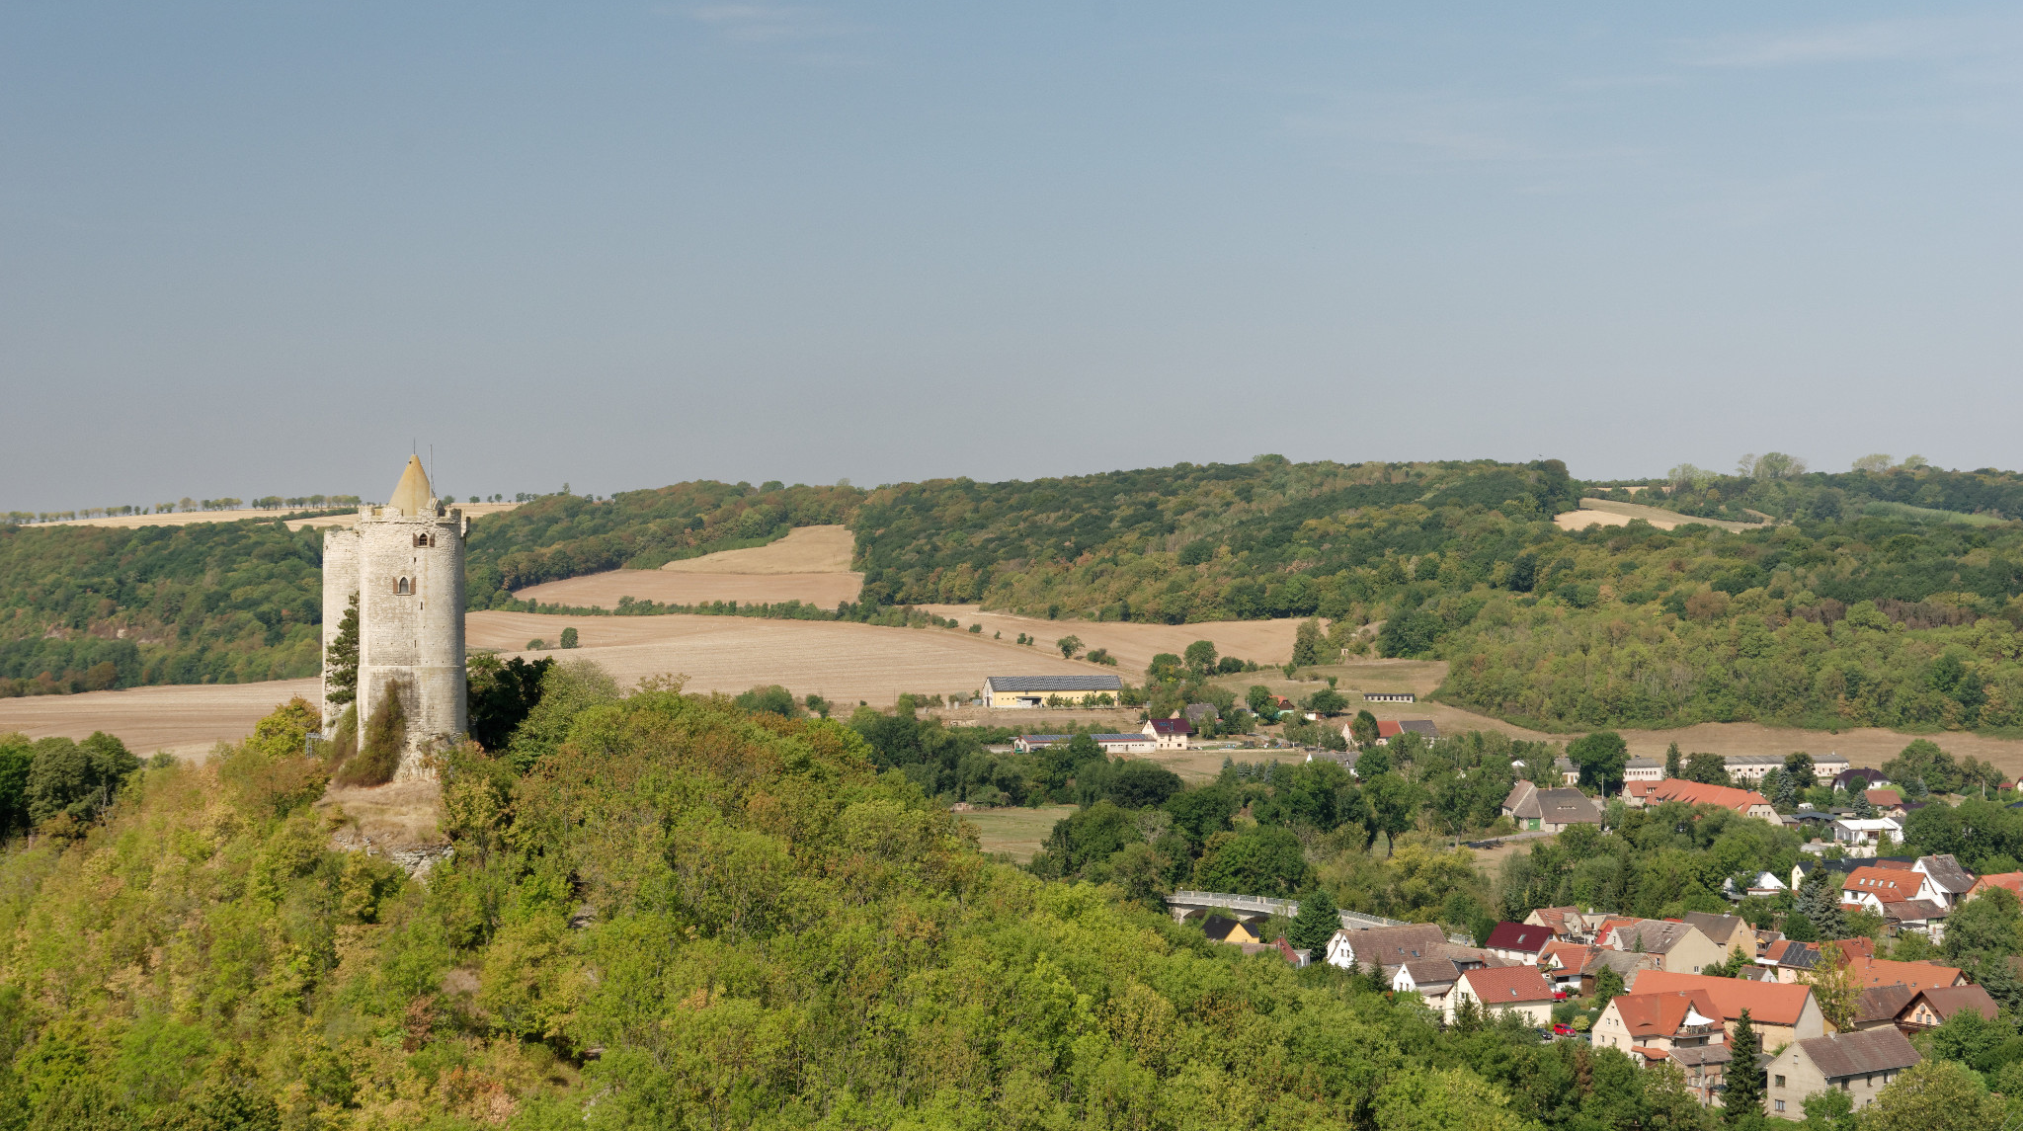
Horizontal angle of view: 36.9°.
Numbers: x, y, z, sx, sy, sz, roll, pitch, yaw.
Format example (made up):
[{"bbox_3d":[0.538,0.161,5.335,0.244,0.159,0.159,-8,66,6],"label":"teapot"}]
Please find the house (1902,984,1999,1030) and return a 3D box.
[{"bbox_3d":[134.640,64.510,435.490,13.020,7.730,9.610,0,1,-39],"label":"house"}]

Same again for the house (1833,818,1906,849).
[{"bbox_3d":[195.810,61.060,692.600,12.600,5.000,10.000,0,1,-7],"label":"house"}]

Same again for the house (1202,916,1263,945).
[{"bbox_3d":[35.760,62.650,503.830,7.600,7.600,8.000,-1,1,-35],"label":"house"}]

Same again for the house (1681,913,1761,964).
[{"bbox_3d":[119.710,63.540,515.660,10.050,8.320,9.320,0,1,45],"label":"house"}]

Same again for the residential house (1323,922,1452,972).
[{"bbox_3d":[62.220,63.760,498.170,18.800,8.180,8.340,0,1,-30],"label":"residential house"}]

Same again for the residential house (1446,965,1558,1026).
[{"bbox_3d":[72.300,63.490,448.150,13.200,8.200,8.800,0,1,-29],"label":"residential house"}]

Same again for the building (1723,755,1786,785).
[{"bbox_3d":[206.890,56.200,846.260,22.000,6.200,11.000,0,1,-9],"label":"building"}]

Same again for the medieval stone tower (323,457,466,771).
[{"bbox_3d":[-59.780,4.310,293.080,10.400,29.390,29.510,0,1,-23],"label":"medieval stone tower"}]

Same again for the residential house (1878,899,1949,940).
[{"bbox_3d":[165.400,65.740,559.770,11.700,7.200,8.100,0,1,-30],"label":"residential house"}]

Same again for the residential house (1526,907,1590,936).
[{"bbox_3d":[97.200,65.430,542.260,10.500,8.100,7.900,0,1,-39],"label":"residential house"}]

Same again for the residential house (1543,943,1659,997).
[{"bbox_3d":[96.330,66.480,500.000,10.800,6.900,19.500,0,1,-38],"label":"residential house"}]

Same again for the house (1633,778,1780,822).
[{"bbox_3d":[165.880,57.730,719.170,14.000,10.500,44.000,0,1,-19],"label":"house"}]

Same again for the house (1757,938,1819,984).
[{"bbox_3d":[131.200,66.080,500.970,6.700,7.500,11.300,0,1,-40],"label":"house"}]

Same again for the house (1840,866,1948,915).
[{"bbox_3d":[174.980,64.760,604.720,8.300,8.400,16.700,0,1,-37],"label":"house"}]

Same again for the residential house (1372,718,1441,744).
[{"bbox_3d":[132.560,56.870,1020.510,21.000,8.500,10.000,0,1,-27],"label":"residential house"}]

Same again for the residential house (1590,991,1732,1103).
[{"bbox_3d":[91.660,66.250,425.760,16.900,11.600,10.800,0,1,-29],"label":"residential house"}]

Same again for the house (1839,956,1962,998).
[{"bbox_3d":[133.270,63.450,451.120,17.000,8.600,12.000,1,1,43],"label":"house"}]

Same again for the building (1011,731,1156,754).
[{"bbox_3d":[24.030,58.890,1003.530,44.000,5.500,13.000,0,1,-18],"label":"building"}]

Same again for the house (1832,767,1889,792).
[{"bbox_3d":[235.180,60.150,840.530,14.000,7.500,10.500,0,1,-20],"label":"house"}]

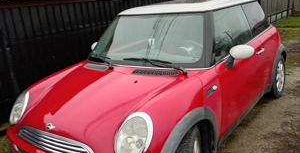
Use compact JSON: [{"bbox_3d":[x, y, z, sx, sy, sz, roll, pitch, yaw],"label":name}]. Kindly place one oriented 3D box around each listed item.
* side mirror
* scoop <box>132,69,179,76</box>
[{"bbox_3d":[0.731,-0.161,2.364,0.250,0.215,0.150,5,18,36],"label":"side mirror"},{"bbox_3d":[0.049,-0.026,2.298,0.390,0.045,0.100,1,16,25],"label":"scoop"}]

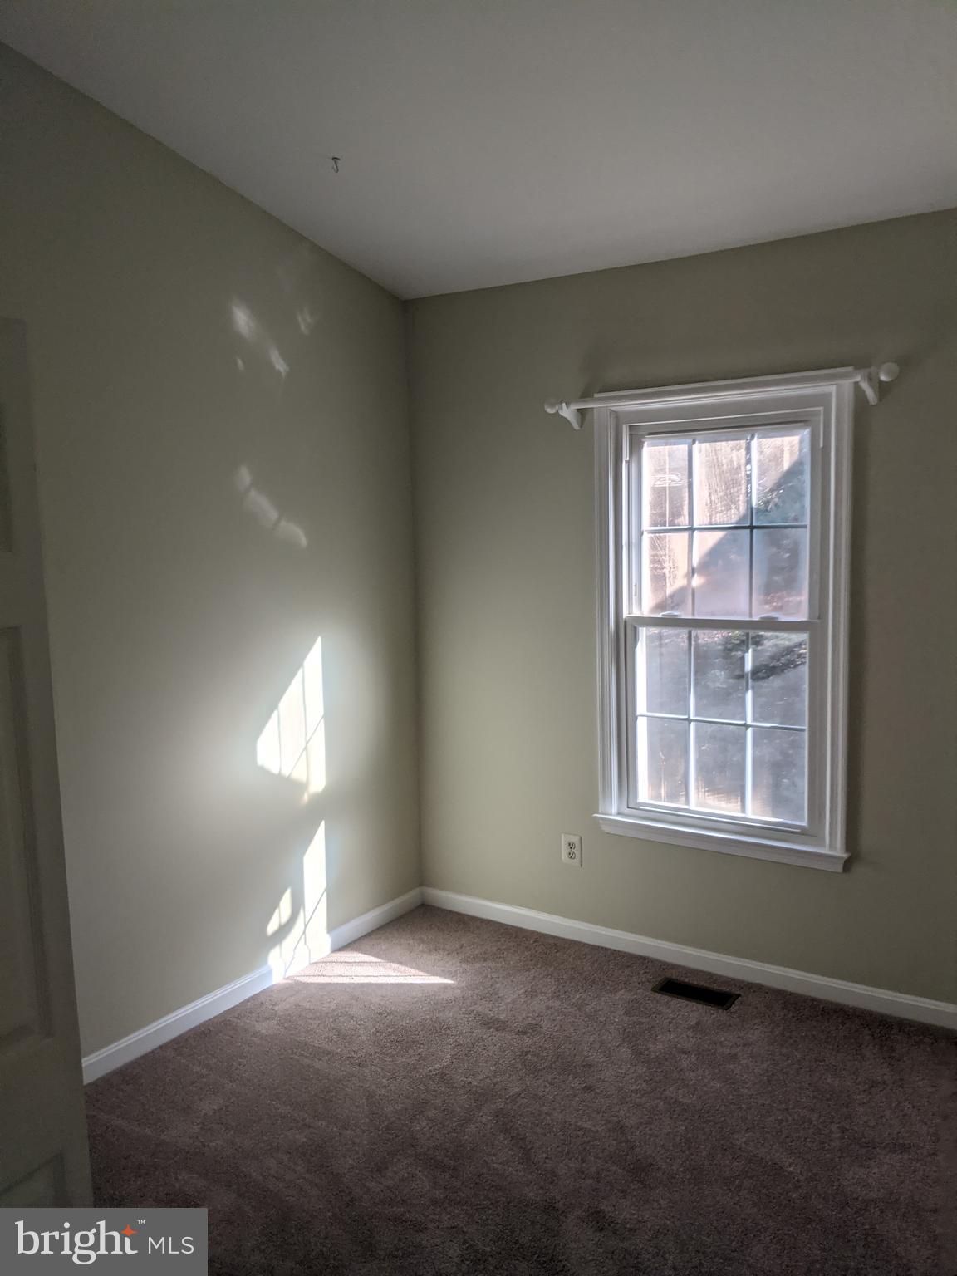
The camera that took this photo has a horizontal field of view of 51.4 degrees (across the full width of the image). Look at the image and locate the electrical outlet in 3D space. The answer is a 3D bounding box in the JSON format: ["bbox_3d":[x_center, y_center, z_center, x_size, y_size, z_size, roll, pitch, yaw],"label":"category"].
[{"bbox_3d":[0.365,0.833,3.907,0.083,0.121,0.008,3,7,33],"label":"electrical outlet"}]

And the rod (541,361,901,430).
[{"bbox_3d":[0.771,-0.803,3.362,1.228,0.112,0.138,3,7,33],"label":"rod"}]

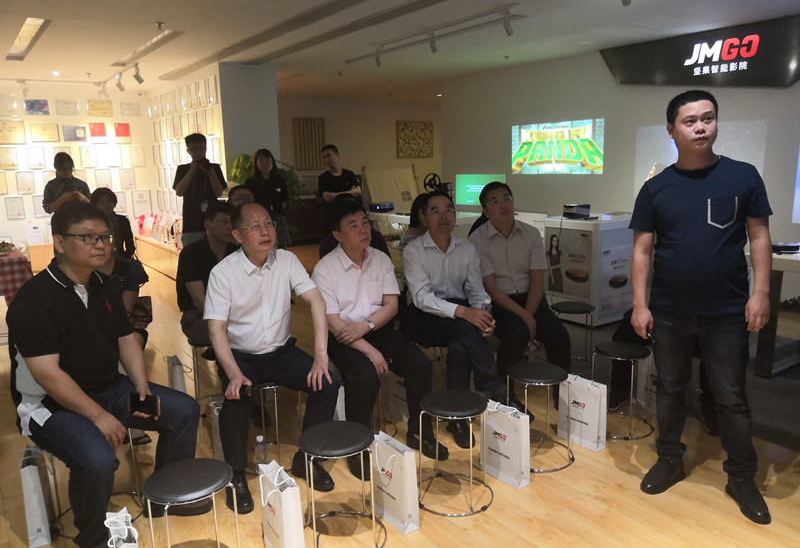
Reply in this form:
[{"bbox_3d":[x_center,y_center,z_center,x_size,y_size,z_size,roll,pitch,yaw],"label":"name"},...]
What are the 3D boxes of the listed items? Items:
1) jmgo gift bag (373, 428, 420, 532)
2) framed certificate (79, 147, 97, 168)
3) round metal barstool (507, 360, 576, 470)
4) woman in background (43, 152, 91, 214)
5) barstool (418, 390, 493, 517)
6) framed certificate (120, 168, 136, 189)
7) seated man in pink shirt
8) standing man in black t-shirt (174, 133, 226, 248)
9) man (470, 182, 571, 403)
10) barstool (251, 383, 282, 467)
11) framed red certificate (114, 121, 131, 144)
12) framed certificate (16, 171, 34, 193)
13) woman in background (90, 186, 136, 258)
[{"bbox_3d":[-0.018,0.884,2.657,0.078,0.355,0.219,-10,13,-35],"label":"jmgo gift bag"},{"bbox_3d":[-4.613,-1.724,9.250,0.210,0.305,0.025,-9,13,-33],"label":"framed certificate"},{"bbox_3d":[0.681,0.683,3.082,0.350,0.455,0.350,-2,11,0],"label":"round metal barstool"},{"bbox_3d":[-3.109,-0.333,5.954,0.460,1.623,0.320,-8,12,-29],"label":"woman in background"},{"bbox_3d":[0.238,0.778,2.776,0.360,0.452,0.360,-1,11,0],"label":"barstool"},{"bbox_3d":[-4.331,-1.505,9.940,0.220,0.315,0.025,-9,13,-34],"label":"framed certificate"},{"bbox_3d":[-0.117,0.289,3.224,0.540,1.310,0.700,-8,13,-29],"label":"seated man in pink shirt"},{"bbox_3d":[-1.774,-0.388,5.735,0.520,1.760,0.380,-6,12,-25],"label":"standing man in black t-shirt"},{"bbox_3d":[0.761,0.122,3.707,0.490,1.320,0.800,-6,11,-19],"label":"man"},{"bbox_3d":[-0.659,0.718,3.124,0.350,0.455,0.350,-2,11,0],"label":"barstool"},{"bbox_3d":[-4.353,-2.202,9.813,0.225,0.316,0.025,-9,13,-34],"label":"framed red certificate"},{"bbox_3d":[-5.478,-1.329,9.145,0.220,0.310,0.025,-9,13,-34],"label":"framed certificate"},{"bbox_3d":[-2.494,-0.090,5.457,0.500,1.310,0.720,-9,13,-34],"label":"woman in background"}]

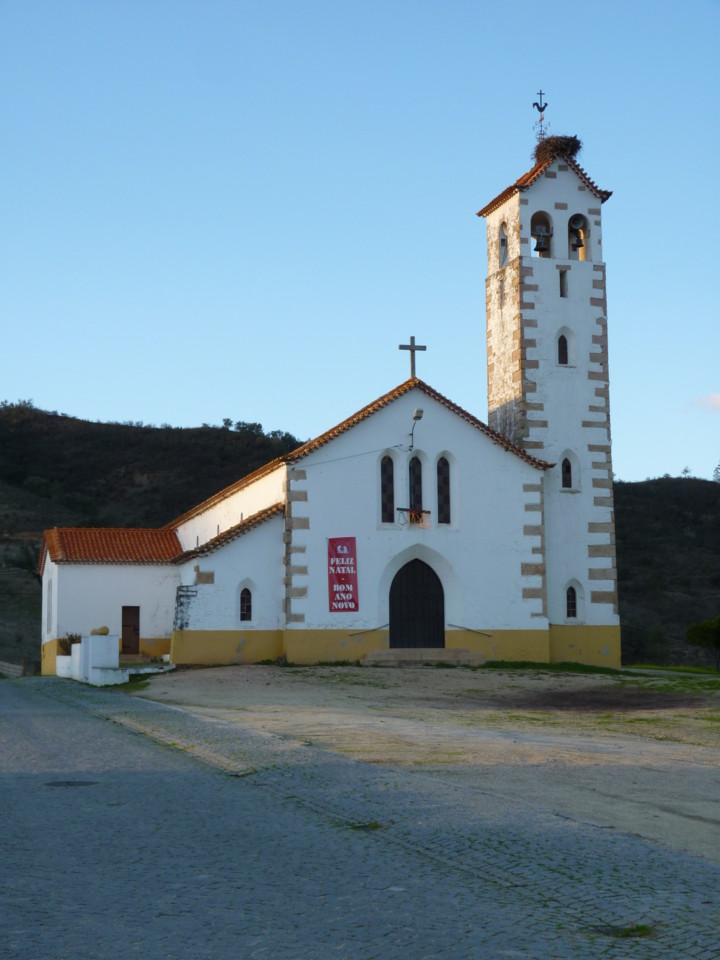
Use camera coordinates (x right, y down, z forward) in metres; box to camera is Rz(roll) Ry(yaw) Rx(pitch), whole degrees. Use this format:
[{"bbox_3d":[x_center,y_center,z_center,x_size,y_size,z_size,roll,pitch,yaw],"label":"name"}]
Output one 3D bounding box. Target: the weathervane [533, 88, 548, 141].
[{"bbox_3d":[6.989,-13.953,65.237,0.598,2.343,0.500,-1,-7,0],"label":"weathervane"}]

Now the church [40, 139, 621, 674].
[{"bbox_3d":[-2.827,-1.510,71.225,18.927,19.323,26.781,1,-8,-16],"label":"church"}]

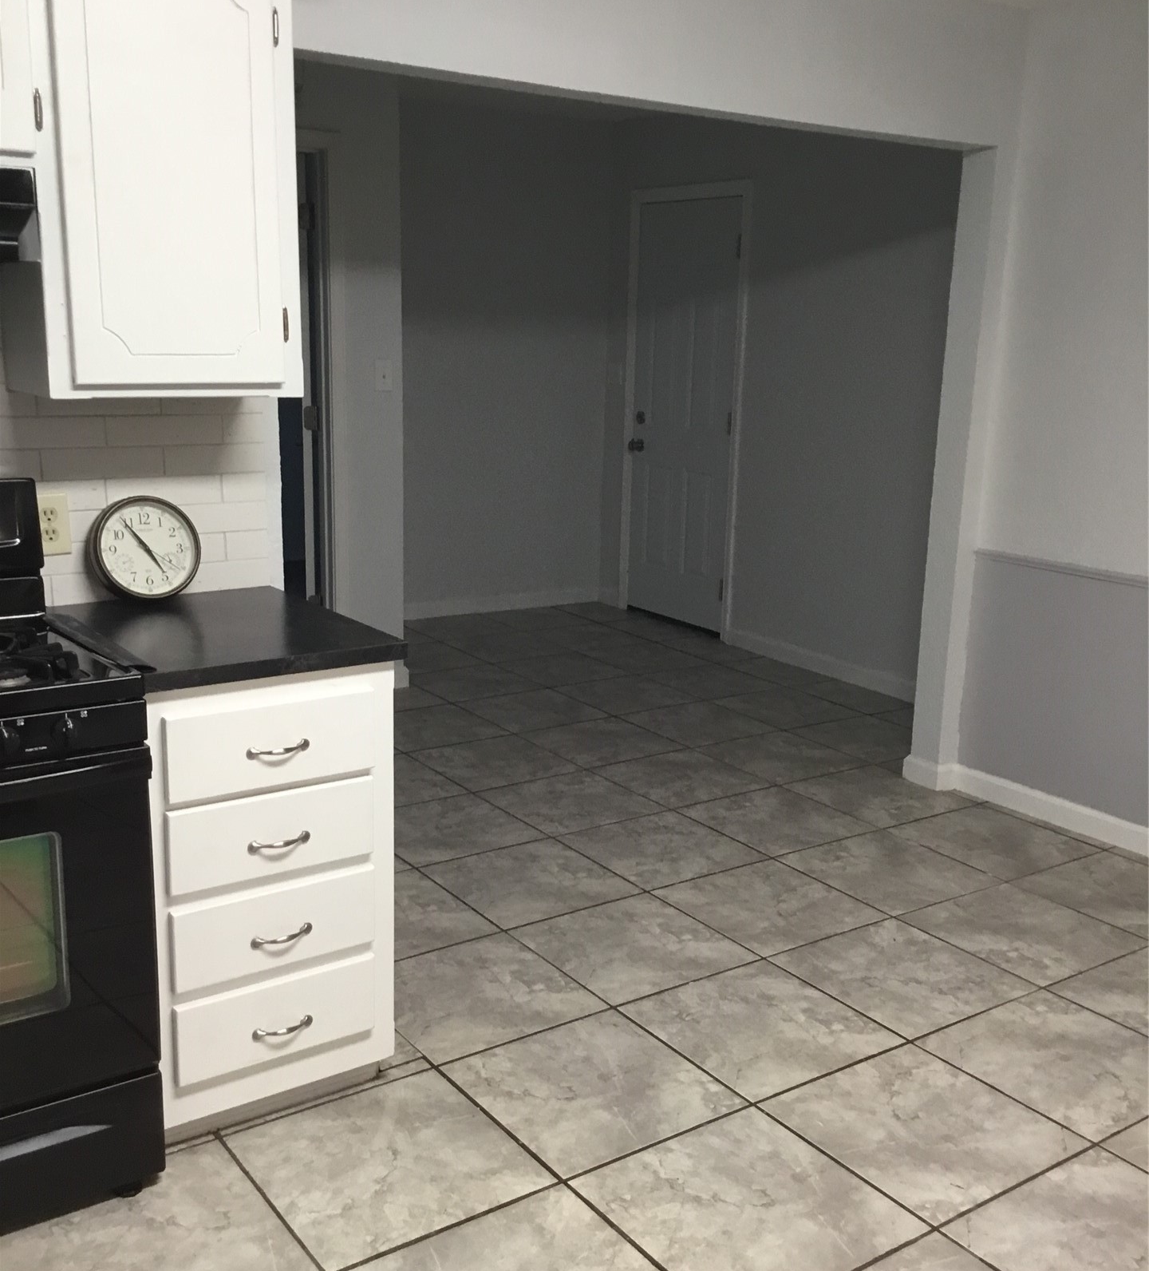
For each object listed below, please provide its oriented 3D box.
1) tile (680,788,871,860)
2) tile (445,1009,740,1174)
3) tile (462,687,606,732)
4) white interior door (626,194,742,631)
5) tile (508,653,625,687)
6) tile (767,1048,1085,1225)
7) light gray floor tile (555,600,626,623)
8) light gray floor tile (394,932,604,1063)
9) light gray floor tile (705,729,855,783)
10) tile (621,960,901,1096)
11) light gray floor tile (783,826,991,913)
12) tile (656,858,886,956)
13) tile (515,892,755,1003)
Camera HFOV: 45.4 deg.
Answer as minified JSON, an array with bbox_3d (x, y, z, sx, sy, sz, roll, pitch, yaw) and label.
[{"bbox_3d":[0.629,0.577,4.259,0.450,0.010,0.450,-7,16,-35],"label":"tile"},{"bbox_3d":[0.035,0.905,2.757,0.450,0.010,0.450,-7,16,-35],"label":"tile"},{"bbox_3d":[-0.161,0.298,5.330,0.452,0.012,0.452,-7,16,-35],"label":"tile"},{"bbox_3d":[0.545,-1.076,6.680,0.064,2.098,0.862,-7,16,-35],"label":"white interior door"},{"bbox_3d":[-0.048,0.157,5.952,0.451,0.012,0.451,-7,16,-35],"label":"tile"},{"bbox_3d":[0.671,0.950,2.650,0.451,0.012,0.451,-7,16,-35],"label":"tile"},{"bbox_3d":[0.126,-0.118,7.159,0.319,0.012,0.452,-7,16,-35],"label":"light gray floor tile"},{"bbox_3d":[-0.228,0.812,3.109,0.452,0.012,0.452,-7,16,-35],"label":"light gray floor tile"},{"bbox_3d":[0.739,0.436,4.867,0.451,0.012,0.451,-7,16,-35],"label":"light gray floor tile"},{"bbox_3d":[0.408,0.860,3.017,0.449,0.012,0.449,-7,16,-35],"label":"tile"},{"bbox_3d":[0.889,0.668,3.885,0.452,0.012,0.452,-7,16,-35],"label":"light gray floor tile"},{"bbox_3d":[0.518,0.719,3.638,0.449,0.012,0.449,-7,16,-35],"label":"tile"},{"bbox_3d":[0.145,0.767,3.379,0.449,0.012,0.449,-7,16,-35],"label":"tile"}]

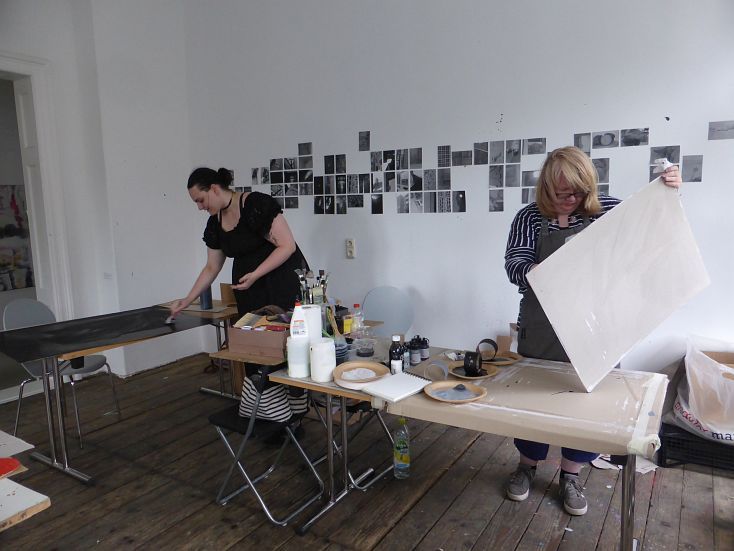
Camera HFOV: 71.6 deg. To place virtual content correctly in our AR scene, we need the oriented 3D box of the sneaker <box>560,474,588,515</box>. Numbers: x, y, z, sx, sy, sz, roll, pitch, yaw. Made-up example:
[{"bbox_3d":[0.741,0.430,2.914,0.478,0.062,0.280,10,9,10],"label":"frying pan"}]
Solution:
[{"bbox_3d":[1.023,1.070,2.550,0.102,0.106,0.270,0,8,9],"label":"sneaker"}]

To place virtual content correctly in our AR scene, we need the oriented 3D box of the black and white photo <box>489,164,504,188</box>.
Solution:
[{"bbox_3d":[0.905,-0.686,3.553,0.101,0.151,0.010,4,8,32],"label":"black and white photo"}]

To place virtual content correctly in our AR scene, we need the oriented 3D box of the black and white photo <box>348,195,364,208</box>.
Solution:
[{"bbox_3d":[-0.092,-0.607,4.190,0.151,0.101,0.010,4,8,32],"label":"black and white photo"}]

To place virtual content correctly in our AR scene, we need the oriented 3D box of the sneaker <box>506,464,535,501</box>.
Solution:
[{"bbox_3d":[0.819,1.063,2.679,0.100,0.110,0.255,3,9,28],"label":"sneaker"}]

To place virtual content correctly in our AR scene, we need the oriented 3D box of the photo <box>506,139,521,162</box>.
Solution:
[{"bbox_3d":[0.957,-0.806,3.320,0.099,0.146,0.006,4,9,33],"label":"photo"}]

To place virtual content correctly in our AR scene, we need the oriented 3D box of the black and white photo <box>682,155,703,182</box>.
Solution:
[{"bbox_3d":[1.795,-0.585,2.804,0.099,0.146,0.006,4,9,33],"label":"black and white photo"}]

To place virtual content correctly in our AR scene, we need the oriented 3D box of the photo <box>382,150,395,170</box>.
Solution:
[{"bbox_3d":[0.172,-0.861,3.828,0.099,0.146,0.006,4,9,33],"label":"photo"}]

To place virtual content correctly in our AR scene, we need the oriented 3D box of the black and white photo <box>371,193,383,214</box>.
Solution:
[{"bbox_3d":[0.081,-0.537,3.853,0.096,0.145,0.004,4,9,33],"label":"black and white photo"}]

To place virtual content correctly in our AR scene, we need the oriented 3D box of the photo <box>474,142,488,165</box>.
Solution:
[{"bbox_3d":[0.806,-0.857,3.591,0.101,0.151,0.010,4,8,32],"label":"photo"}]

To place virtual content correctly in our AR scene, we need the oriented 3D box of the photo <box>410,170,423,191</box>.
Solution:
[{"bbox_3d":[0.375,-0.719,3.881,0.101,0.151,0.010,4,8,32],"label":"photo"}]

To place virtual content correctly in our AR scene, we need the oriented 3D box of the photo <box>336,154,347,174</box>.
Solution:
[{"bbox_3d":[-0.200,-0.871,3.989,0.096,0.145,0.004,4,9,33],"label":"photo"}]

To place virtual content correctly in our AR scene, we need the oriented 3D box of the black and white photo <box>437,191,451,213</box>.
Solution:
[{"bbox_3d":[0.573,-0.539,3.752,0.100,0.150,0.006,4,9,31],"label":"black and white photo"}]

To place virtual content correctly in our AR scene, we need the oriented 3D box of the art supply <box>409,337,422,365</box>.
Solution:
[{"bbox_3d":[0.218,0.335,2.282,0.049,0.131,0.049,0,8,5],"label":"art supply"}]

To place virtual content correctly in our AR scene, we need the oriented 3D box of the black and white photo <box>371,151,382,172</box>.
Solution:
[{"bbox_3d":[0.078,-0.902,4.042,0.101,0.151,0.010,4,8,32],"label":"black and white photo"}]

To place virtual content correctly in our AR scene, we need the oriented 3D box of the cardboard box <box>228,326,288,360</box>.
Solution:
[{"bbox_3d":[-0.486,0.316,2.568,0.345,0.123,0.220,3,9,31],"label":"cardboard box"}]

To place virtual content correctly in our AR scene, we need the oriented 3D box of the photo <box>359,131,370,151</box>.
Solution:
[{"bbox_3d":[-0.016,-1.032,3.925,0.099,0.146,0.006,4,9,33],"label":"photo"}]

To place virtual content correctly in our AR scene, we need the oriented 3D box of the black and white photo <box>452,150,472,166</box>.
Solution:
[{"bbox_3d":[0.686,-0.841,3.669,0.151,0.101,0.010,4,8,32],"label":"black and white photo"}]

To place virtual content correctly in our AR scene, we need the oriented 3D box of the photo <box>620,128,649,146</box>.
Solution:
[{"bbox_3d":[1.613,-0.829,3.060,0.150,0.100,0.006,4,9,31],"label":"photo"}]

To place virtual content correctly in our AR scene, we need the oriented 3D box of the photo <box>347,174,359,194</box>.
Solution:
[{"bbox_3d":[-0.107,-0.707,3.952,0.096,0.145,0.004,4,9,33],"label":"photo"}]

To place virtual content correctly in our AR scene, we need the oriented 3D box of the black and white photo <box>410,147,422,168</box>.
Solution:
[{"bbox_3d":[0.370,-0.877,3.828,0.100,0.150,0.006,4,9,31],"label":"black and white photo"}]

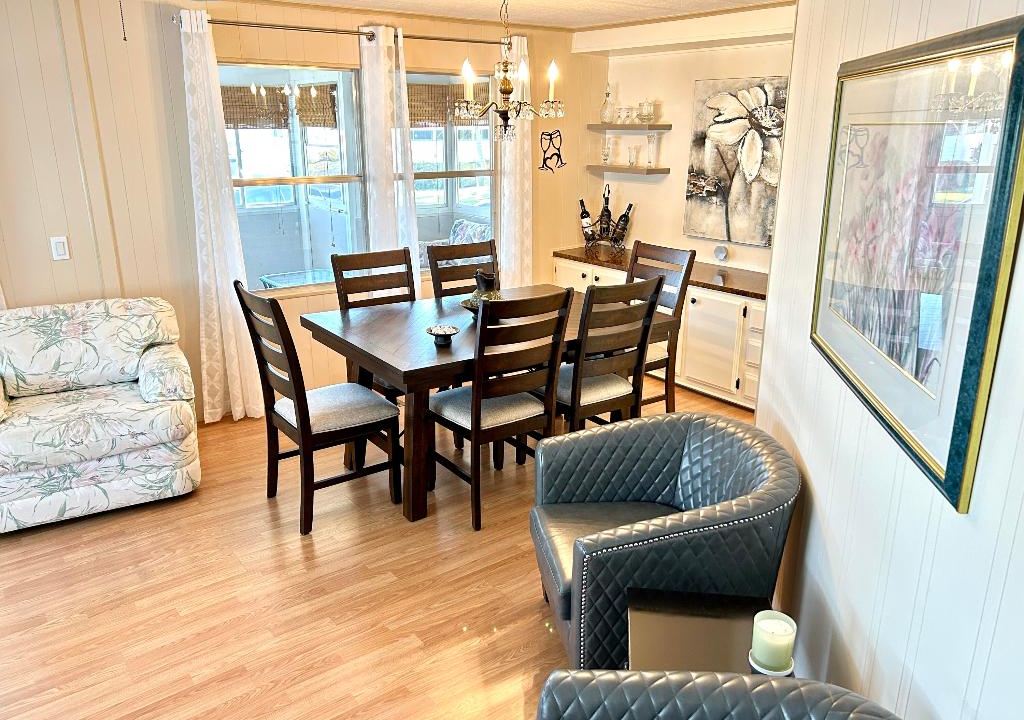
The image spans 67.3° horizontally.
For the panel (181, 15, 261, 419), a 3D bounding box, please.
[{"bbox_3d":[-1.633,-0.705,4.201,0.330,2.220,0.130,-13,21,-35],"label":"panel"}]

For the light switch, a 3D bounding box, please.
[{"bbox_3d":[-2.266,-0.558,3.864,0.070,0.115,0.012,-13,21,-35],"label":"light switch"}]

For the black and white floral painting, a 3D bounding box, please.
[{"bbox_3d":[1.448,-1.290,5.015,0.035,1.020,0.707,-13,21,-35],"label":"black and white floral painting"}]

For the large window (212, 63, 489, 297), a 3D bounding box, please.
[{"bbox_3d":[-0.854,-1.154,4.850,1.930,1.280,0.100,-12,21,-35],"label":"large window"}]

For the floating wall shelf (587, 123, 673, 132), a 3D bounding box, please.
[{"bbox_3d":[0.841,-1.679,5.549,0.240,0.040,0.617,-12,21,-35],"label":"floating wall shelf"}]

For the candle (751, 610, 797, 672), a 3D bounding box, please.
[{"bbox_3d":[0.564,0.600,1.651,0.092,0.101,0.092,2,17,7],"label":"candle"}]

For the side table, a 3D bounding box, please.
[{"bbox_3d":[0.438,0.898,1.810,0.346,0.560,0.360,2,17,7],"label":"side table"}]

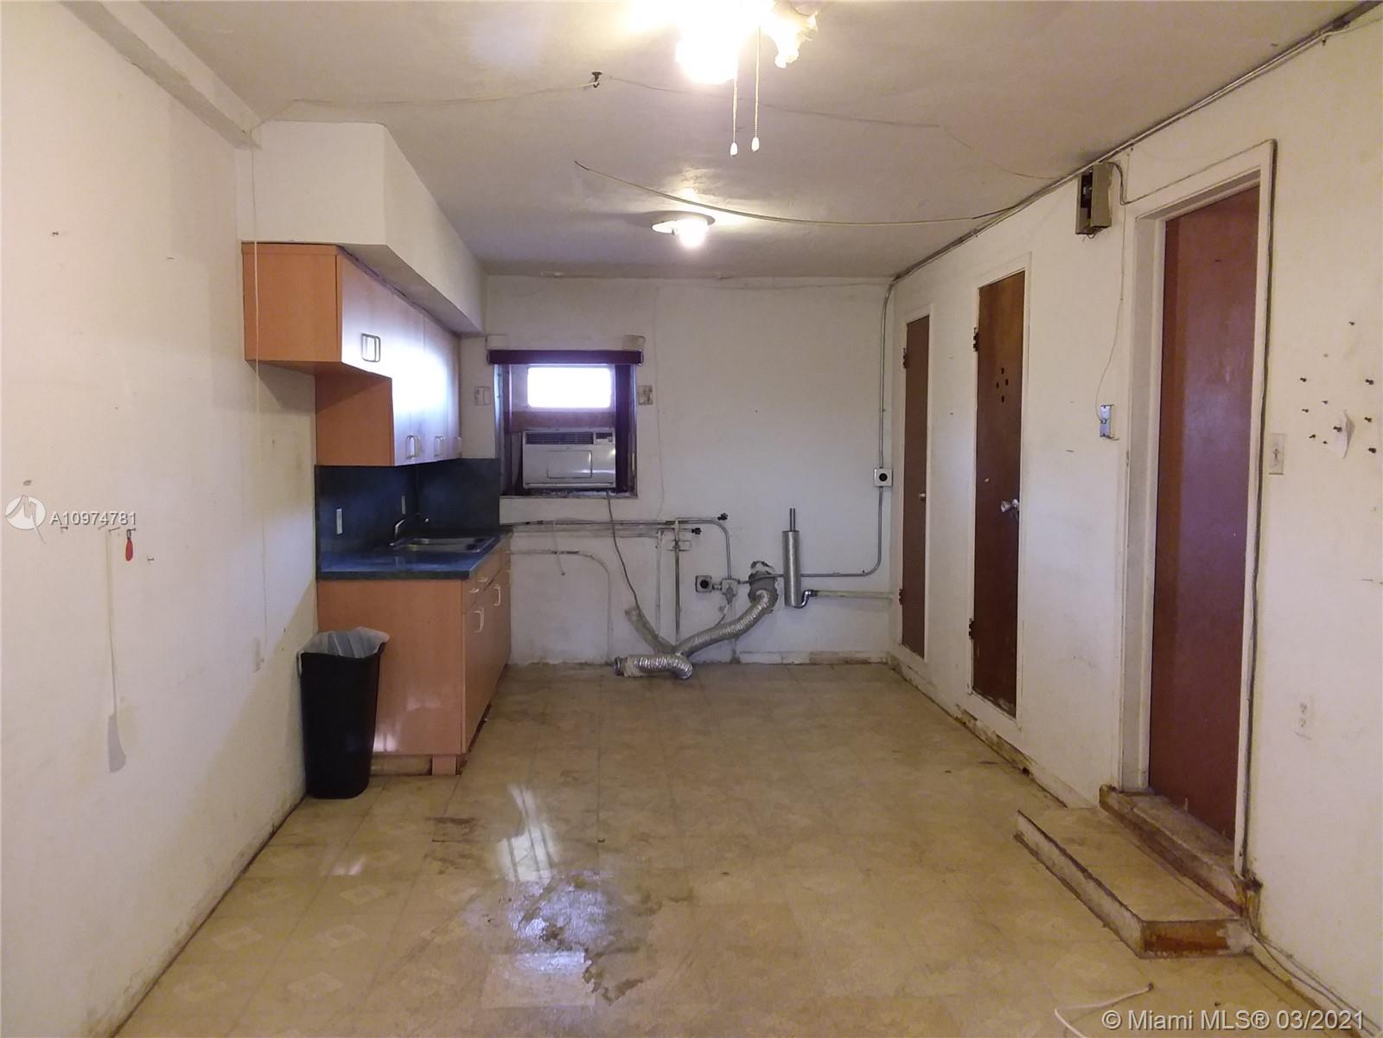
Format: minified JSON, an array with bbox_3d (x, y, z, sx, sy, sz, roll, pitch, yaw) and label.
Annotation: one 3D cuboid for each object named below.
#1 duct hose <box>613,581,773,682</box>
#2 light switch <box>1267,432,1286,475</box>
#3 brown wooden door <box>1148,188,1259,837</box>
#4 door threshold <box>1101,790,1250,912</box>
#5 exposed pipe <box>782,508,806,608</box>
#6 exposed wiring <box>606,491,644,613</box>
[{"bbox_3d":[0.044,0.710,6.924,1.080,0.554,0.420,0,4,-4],"label":"duct hose"},{"bbox_3d":[1.617,-0.180,2.989,0.018,0.112,0.072,0,4,-5],"label":"light switch"},{"bbox_3d":[1.699,-0.013,3.500,0.045,2.035,0.680,0,4,-4],"label":"brown wooden door"},{"bbox_3d":[1.628,1.072,3.578,0.162,0.094,0.937,0,4,-5],"label":"door threshold"},{"bbox_3d":[0.682,0.260,7.132,0.164,0.665,0.124,0,4,-5],"label":"exposed pipe"},{"bbox_3d":[-0.433,0.216,6.991,0.228,0.790,0.100,0,4,-4],"label":"exposed wiring"}]

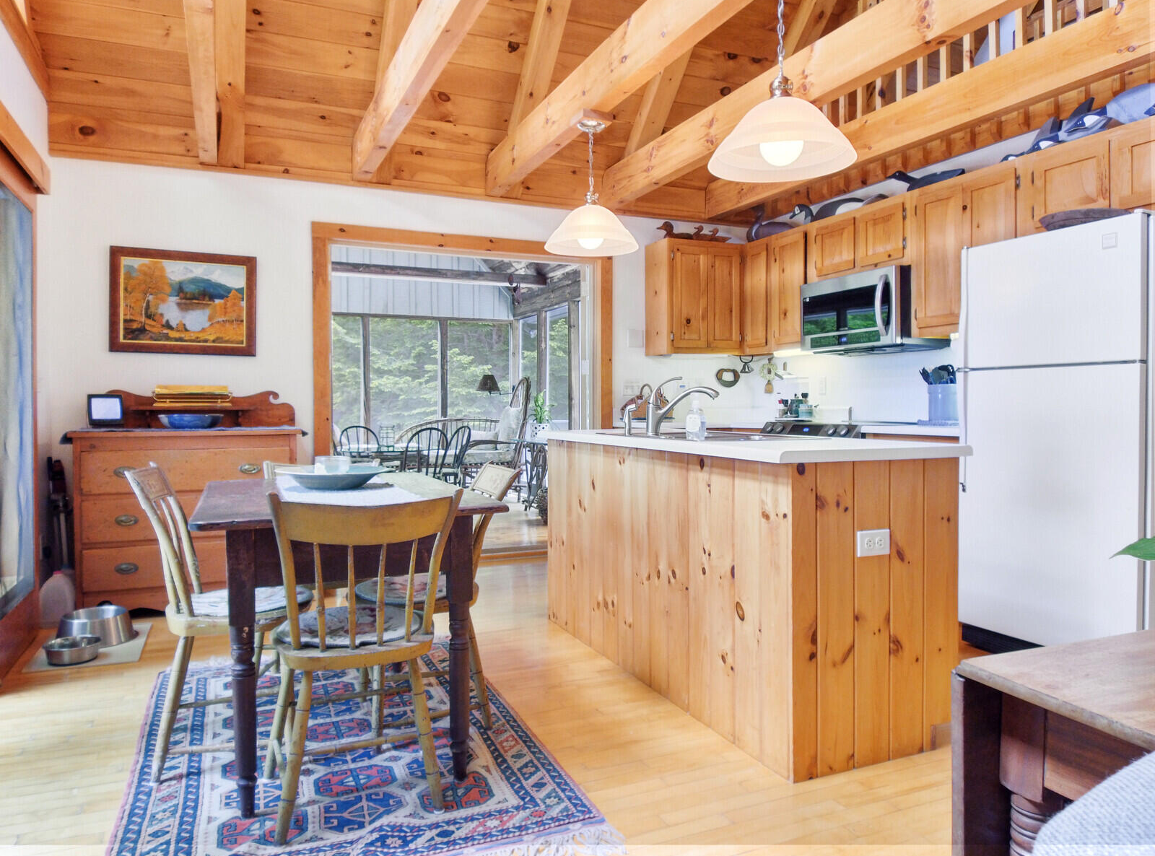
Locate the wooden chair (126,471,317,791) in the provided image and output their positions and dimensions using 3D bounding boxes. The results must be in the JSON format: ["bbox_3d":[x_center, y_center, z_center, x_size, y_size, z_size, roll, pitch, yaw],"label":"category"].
[{"bbox_3d":[-1.073,0.549,2.249,0.490,0.850,0.440,-1,2,-20],"label":"wooden chair"}]

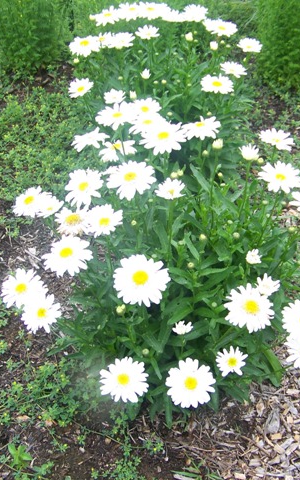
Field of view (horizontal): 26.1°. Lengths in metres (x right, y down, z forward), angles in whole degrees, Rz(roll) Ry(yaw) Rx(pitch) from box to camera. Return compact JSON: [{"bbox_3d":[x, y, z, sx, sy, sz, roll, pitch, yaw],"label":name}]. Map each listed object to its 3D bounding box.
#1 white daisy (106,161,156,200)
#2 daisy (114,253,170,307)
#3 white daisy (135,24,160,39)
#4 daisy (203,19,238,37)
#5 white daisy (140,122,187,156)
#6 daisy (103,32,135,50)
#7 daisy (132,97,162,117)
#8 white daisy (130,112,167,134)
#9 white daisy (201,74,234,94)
[{"bbox_3d":[-0.040,-0.130,1.411,0.106,0.028,0.106,-2,55,2],"label":"white daisy"},{"bbox_3d":[-0.013,0.068,1.090,0.096,0.028,0.094,-1,63,-1],"label":"daisy"},{"bbox_3d":[-0.006,-0.530,1.650,0.065,0.021,0.065,0,48,0],"label":"white daisy"},{"bbox_3d":[0.208,-0.626,1.905,0.101,0.023,0.101,5,45,-5],"label":"daisy"},{"bbox_3d":[0.027,-0.208,1.330,0.098,0.030,0.096,1,51,1],"label":"white daisy"},{"bbox_3d":[-0.078,-0.500,1.630,0.076,0.019,0.076,0,49,-3],"label":"daisy"},{"bbox_3d":[-0.007,-0.329,1.607,0.077,0.022,0.077,1,57,-1],"label":"daisy"},{"bbox_3d":[-0.006,-0.284,1.576,0.090,0.022,0.090,0,45,0],"label":"white daisy"},{"bbox_3d":[0.186,-0.428,1.780,0.091,0.028,0.089,4,48,5],"label":"white daisy"}]

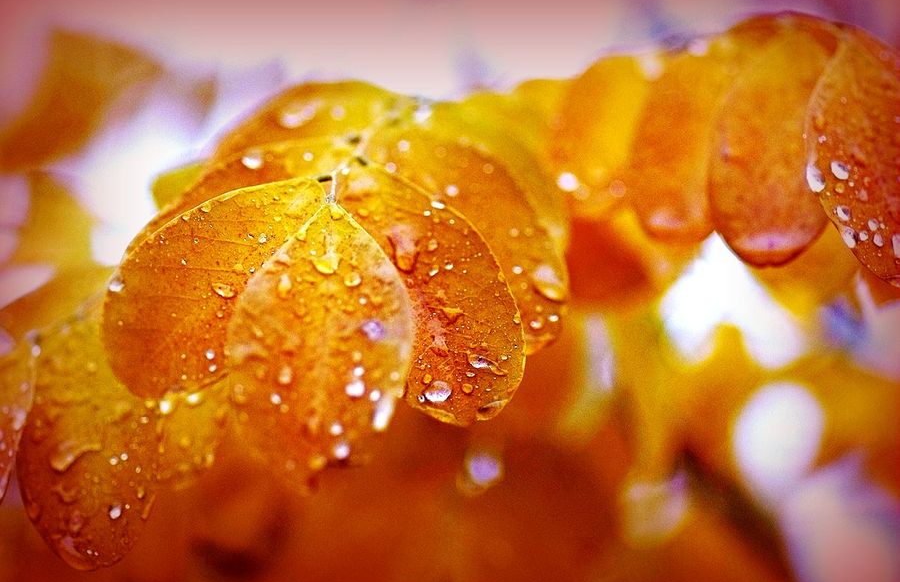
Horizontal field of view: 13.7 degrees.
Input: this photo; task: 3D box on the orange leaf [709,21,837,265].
[{"bbox_3d":[0.046,-0.021,0.524,0.019,0.037,0.009,5,-19,9],"label":"orange leaf"}]

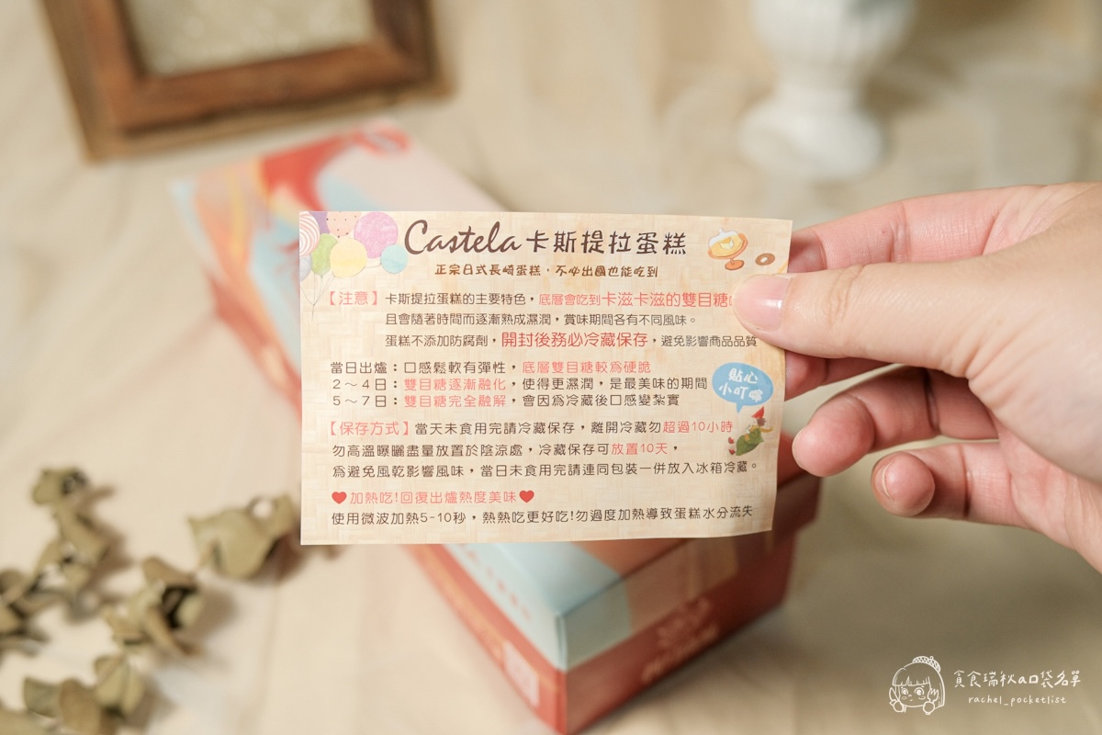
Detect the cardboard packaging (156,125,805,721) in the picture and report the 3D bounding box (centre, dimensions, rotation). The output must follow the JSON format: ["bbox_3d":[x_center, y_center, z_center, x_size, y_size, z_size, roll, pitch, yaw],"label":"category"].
[{"bbox_3d":[-0.037,0.002,0.437,0.102,0.068,0.280,-24,45,-27],"label":"cardboard packaging"}]

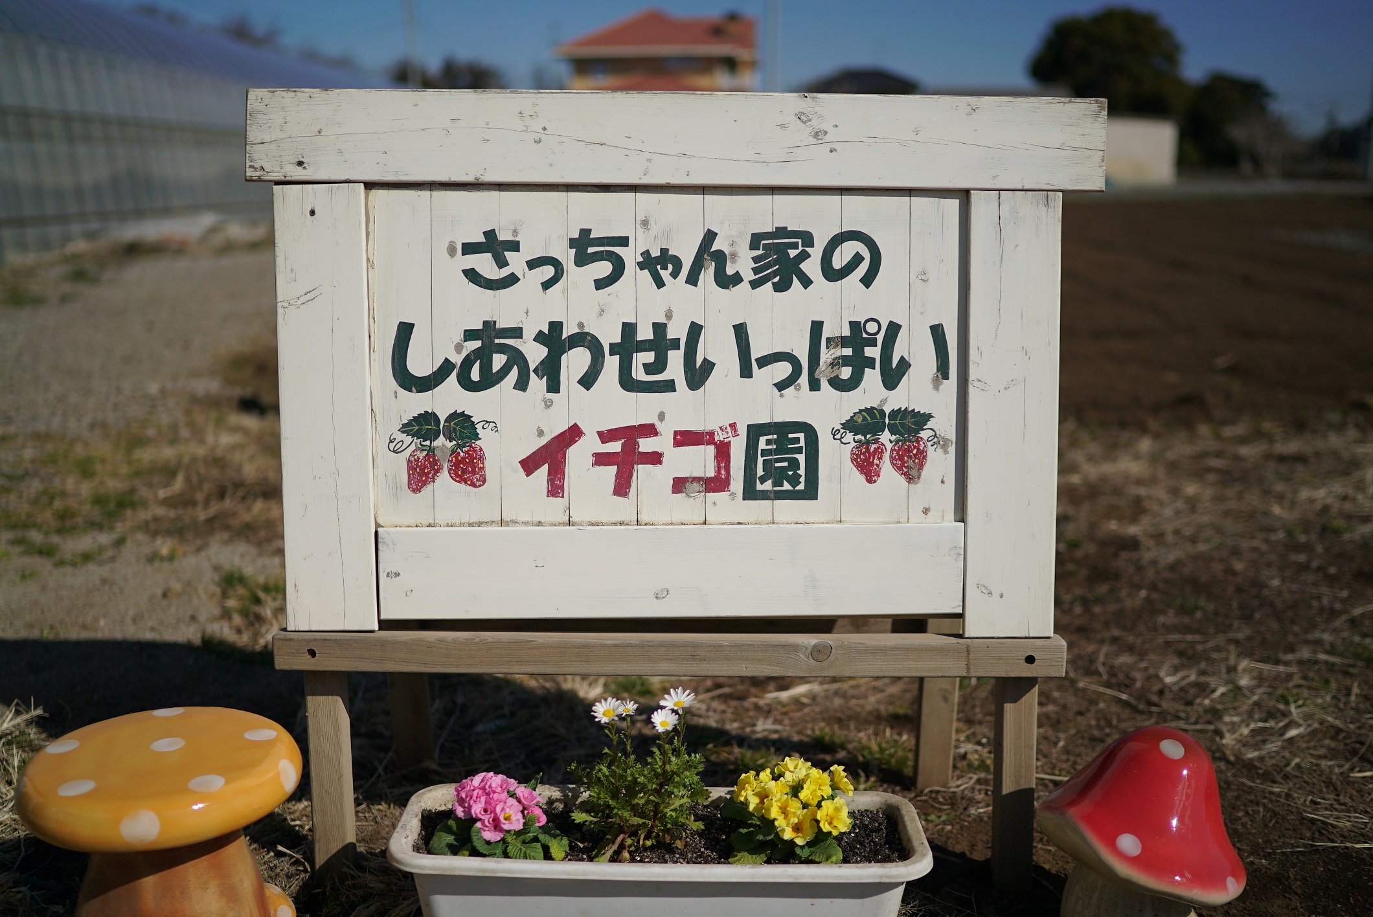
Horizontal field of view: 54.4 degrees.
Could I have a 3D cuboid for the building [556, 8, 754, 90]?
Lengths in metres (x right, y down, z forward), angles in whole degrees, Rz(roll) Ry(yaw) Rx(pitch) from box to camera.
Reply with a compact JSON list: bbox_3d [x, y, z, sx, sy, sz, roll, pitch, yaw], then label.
[{"bbox_3d":[-1.450,-16.834,62.862,9.200,8.300,9.000,0,12,0],"label":"building"}]

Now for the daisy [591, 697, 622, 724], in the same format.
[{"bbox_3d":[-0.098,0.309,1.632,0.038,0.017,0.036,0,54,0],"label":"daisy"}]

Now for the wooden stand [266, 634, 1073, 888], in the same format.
[{"bbox_3d":[-0.020,0.381,1.975,1.040,0.380,0.400,0,12,1],"label":"wooden stand"}]

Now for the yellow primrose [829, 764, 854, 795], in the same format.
[{"bbox_3d":[0.192,0.399,1.657,0.025,0.037,0.036,-28,-2,28],"label":"yellow primrose"}]

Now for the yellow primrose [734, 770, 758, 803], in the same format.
[{"bbox_3d":[0.073,0.404,1.642,0.025,0.037,0.036,28,-4,-32],"label":"yellow primrose"}]

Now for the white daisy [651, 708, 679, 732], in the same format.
[{"bbox_3d":[-0.026,0.321,1.640,0.036,0.017,0.034,0,54,0],"label":"white daisy"}]

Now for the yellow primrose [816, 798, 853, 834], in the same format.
[{"bbox_3d":[0.179,0.433,1.618,0.042,0.042,0.026,-3,-20,-12],"label":"yellow primrose"}]

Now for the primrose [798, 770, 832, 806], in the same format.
[{"bbox_3d":[0.158,0.405,1.643,0.042,0.042,0.027,-1,-26,-5],"label":"primrose"}]

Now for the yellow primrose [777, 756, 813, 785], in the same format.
[{"bbox_3d":[0.134,0.387,1.659,0.043,0.025,0.040,0,37,0],"label":"yellow primrose"}]

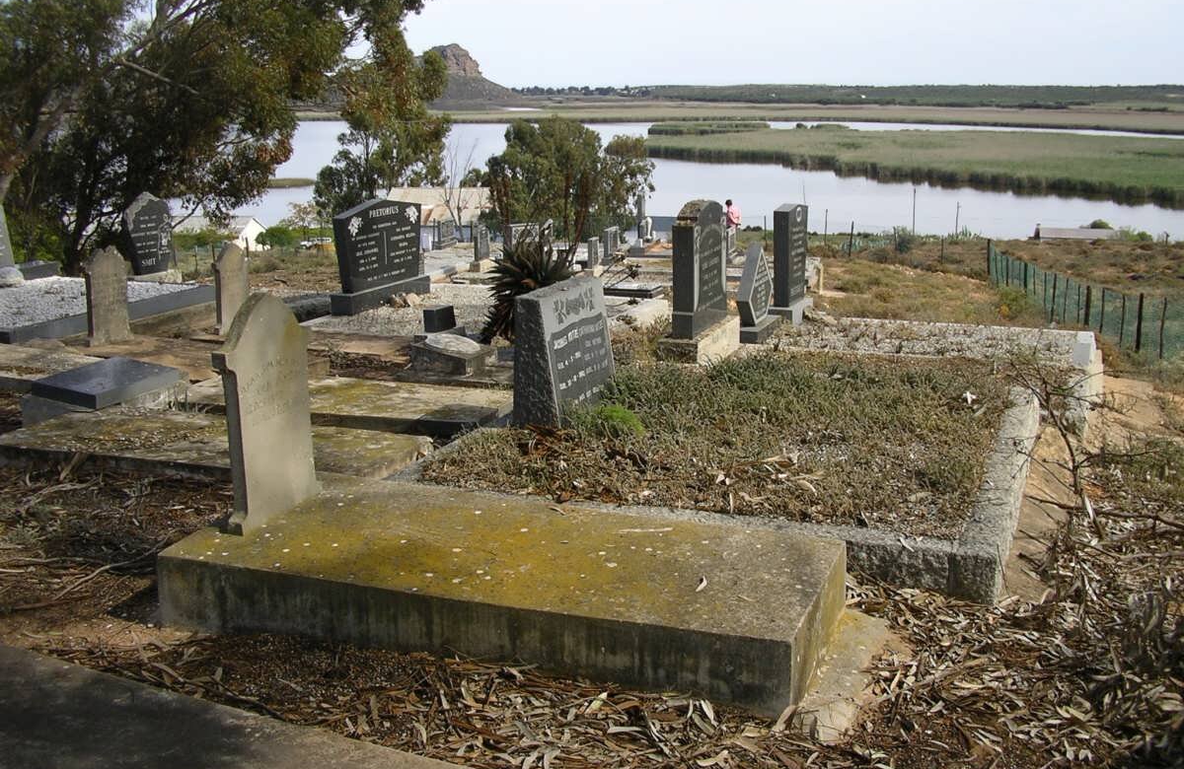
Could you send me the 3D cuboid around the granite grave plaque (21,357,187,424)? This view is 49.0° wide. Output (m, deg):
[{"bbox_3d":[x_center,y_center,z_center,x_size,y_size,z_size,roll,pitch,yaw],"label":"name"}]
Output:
[{"bbox_3d":[-2.661,0.045,7.134,0.460,0.260,0.780,5,13,20],"label":"granite grave plaque"}]

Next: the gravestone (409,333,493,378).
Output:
[{"bbox_3d":[-0.872,-0.192,8.090,0.378,0.173,0.376,4,13,20],"label":"gravestone"}]

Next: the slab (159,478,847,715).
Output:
[{"bbox_3d":[-0.269,0.610,4.008,1.950,0.226,0.790,4,14,20],"label":"slab"}]

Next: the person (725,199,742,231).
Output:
[{"bbox_3d":[4.045,-4.466,37.000,0.400,1.660,0.500,9,15,35],"label":"person"}]

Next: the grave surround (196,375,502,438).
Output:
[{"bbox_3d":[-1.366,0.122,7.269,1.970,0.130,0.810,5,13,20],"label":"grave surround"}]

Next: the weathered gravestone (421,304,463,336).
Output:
[{"bbox_3d":[-1.137,-0.490,10.042,0.206,0.247,0.350,5,13,20],"label":"weathered gravestone"}]

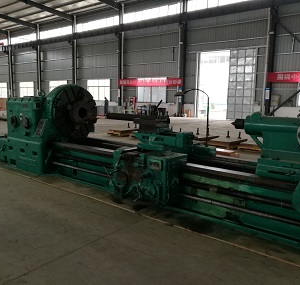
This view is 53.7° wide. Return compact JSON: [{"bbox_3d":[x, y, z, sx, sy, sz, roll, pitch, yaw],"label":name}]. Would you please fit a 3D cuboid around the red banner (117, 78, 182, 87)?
[{"bbox_3d":[-0.165,-5.369,26.717,7.280,0.707,0.060,7,11,37],"label":"red banner"}]

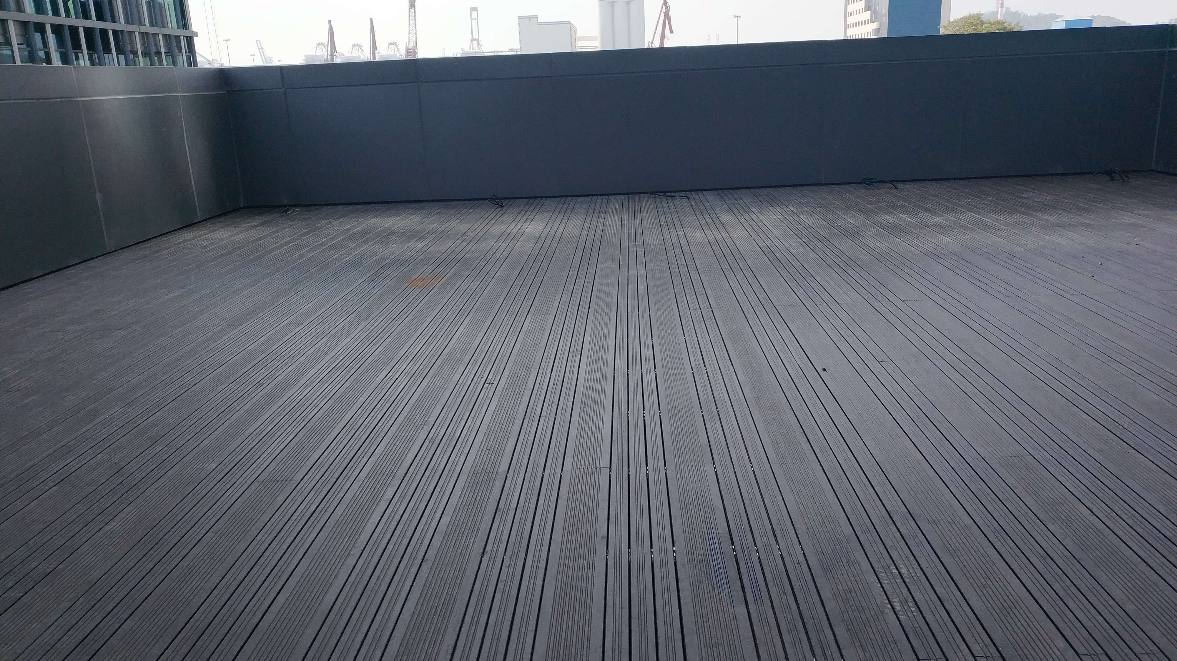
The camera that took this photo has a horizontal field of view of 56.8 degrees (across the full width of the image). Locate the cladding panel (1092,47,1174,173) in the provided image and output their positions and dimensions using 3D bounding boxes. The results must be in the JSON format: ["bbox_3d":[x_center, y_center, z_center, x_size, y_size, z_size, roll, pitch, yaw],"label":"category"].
[{"bbox_3d":[5.554,-2.250,11.164,0.666,1.193,0.040,-2,13,2],"label":"cladding panel"}]

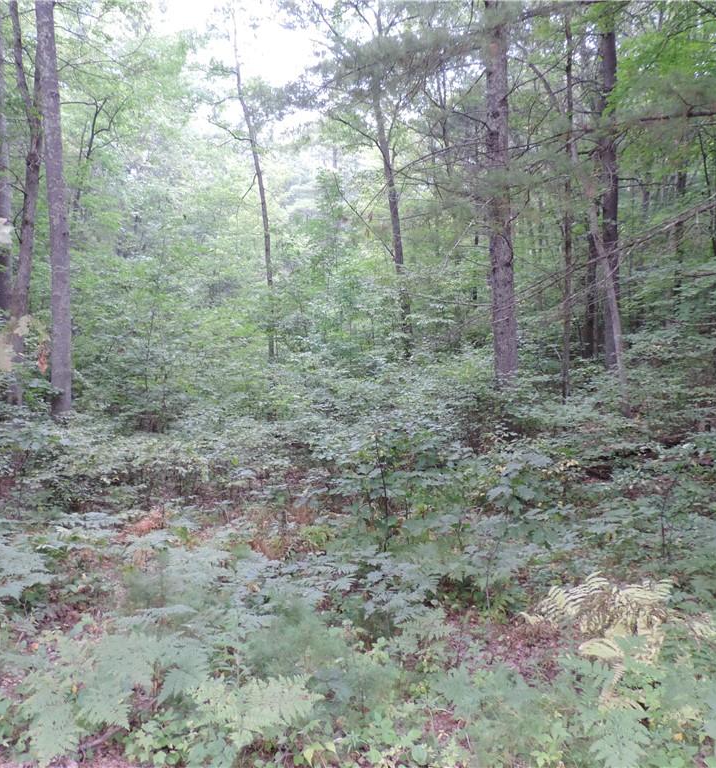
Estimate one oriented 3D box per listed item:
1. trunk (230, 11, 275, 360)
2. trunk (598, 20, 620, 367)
[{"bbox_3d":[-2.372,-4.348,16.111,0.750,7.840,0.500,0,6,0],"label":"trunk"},{"bbox_3d":[5.054,-3.630,14.180,0.380,6.830,0.360,0,6,0],"label":"trunk"}]

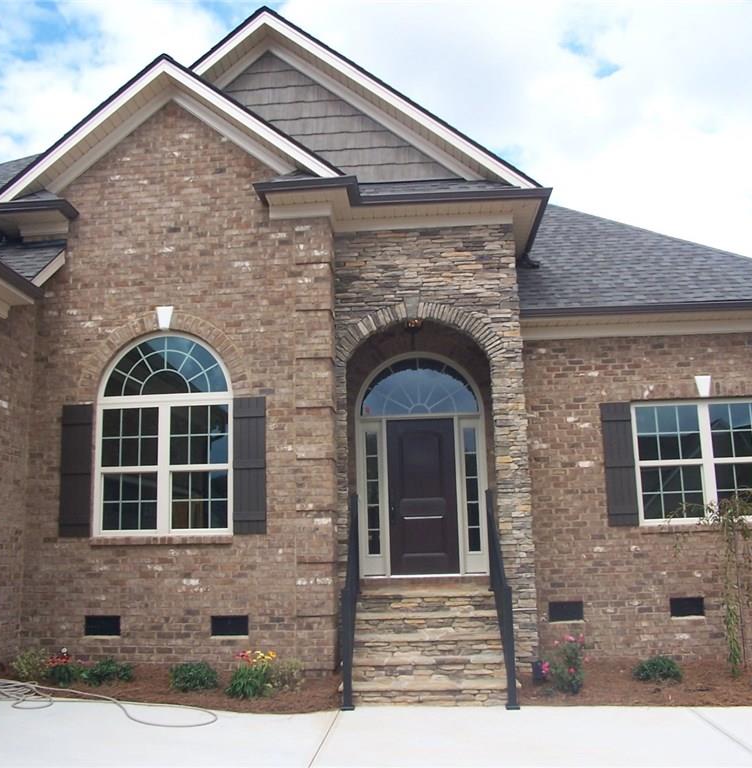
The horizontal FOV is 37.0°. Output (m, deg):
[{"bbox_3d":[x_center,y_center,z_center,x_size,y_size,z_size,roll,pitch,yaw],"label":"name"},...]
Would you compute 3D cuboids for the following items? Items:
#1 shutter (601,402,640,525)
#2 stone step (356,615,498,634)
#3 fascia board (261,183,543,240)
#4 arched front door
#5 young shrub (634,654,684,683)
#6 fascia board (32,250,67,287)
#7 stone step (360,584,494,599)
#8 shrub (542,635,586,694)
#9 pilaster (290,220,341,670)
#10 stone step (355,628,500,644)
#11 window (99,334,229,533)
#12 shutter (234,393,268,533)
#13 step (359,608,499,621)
[{"bbox_3d":[3.053,0.997,14.010,0.380,1.530,0.050,-2,-11,5],"label":"shutter"},{"bbox_3d":[0.541,2.514,11.793,1.600,0.190,0.320,-2,-9,2],"label":"stone step"},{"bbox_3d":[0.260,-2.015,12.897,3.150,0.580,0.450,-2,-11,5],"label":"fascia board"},{"bbox_3d":[0.608,1.045,15.021,1.710,3.030,0.170,-2,-11,5],"label":"arched front door"},{"bbox_3d":[3.058,3.079,12.173,0.499,0.291,0.460,-2,-11,5],"label":"young shrub"},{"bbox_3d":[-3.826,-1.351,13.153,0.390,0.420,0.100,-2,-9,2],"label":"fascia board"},{"bbox_3d":[0.548,2.250,12.188,1.580,0.150,0.360,-2,-9,2],"label":"stone step"},{"bbox_3d":[1.935,2.855,11.445,0.414,0.596,0.420,-2,-11,5],"label":"shrub"},{"bbox_3d":[-0.688,0.636,12.697,0.400,5.000,0.380,-2,-9,2],"label":"pilaster"},{"bbox_3d":[0.528,2.537,11.400,1.580,0.150,0.340,-2,-11,5],"label":"stone step"},{"bbox_3d":[-2.395,0.527,12.697,1.570,2.320,0.130,-2,-11,5],"label":"window"},{"bbox_3d":[-1.408,0.915,12.537,0.375,1.530,0.050,-2,-9,2],"label":"shutter"},{"bbox_3d":[0.541,2.389,11.763,1.580,0.130,0.340,-2,-11,5],"label":"step"}]

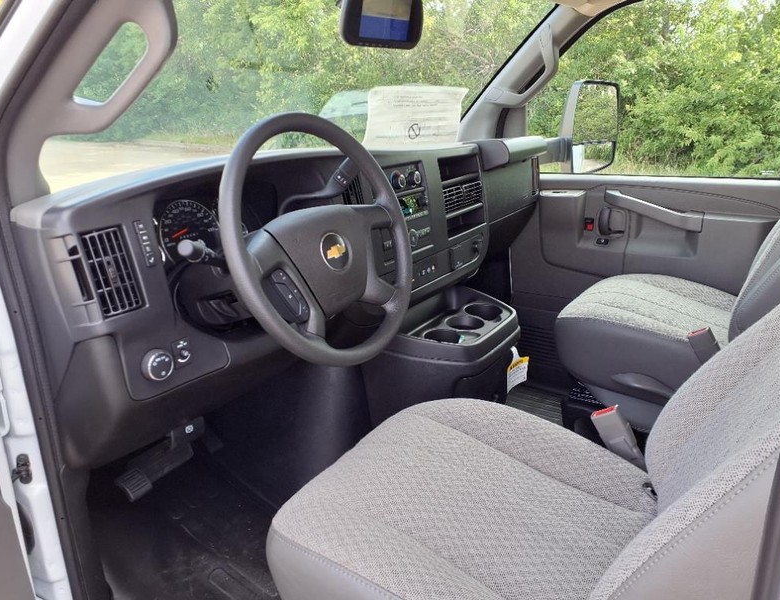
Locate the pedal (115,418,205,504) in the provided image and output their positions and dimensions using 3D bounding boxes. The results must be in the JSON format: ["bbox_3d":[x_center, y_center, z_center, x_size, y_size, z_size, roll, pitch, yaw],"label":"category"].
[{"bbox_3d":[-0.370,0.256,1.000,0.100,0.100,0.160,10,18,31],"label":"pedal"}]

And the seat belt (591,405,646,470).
[{"bbox_3d":[0.406,0.249,1.099,0.055,0.130,0.030,-32,-5,35],"label":"seat belt"}]

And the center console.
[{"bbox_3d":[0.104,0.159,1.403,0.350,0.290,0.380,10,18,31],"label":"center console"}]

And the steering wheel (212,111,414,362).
[{"bbox_3d":[-0.114,-0.085,0.960,0.100,0.388,0.388,-16,4,36],"label":"steering wheel"}]

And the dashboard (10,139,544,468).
[{"bbox_3d":[-0.064,-0.165,1.415,0.390,0.380,1.670,10,18,31],"label":"dashboard"}]

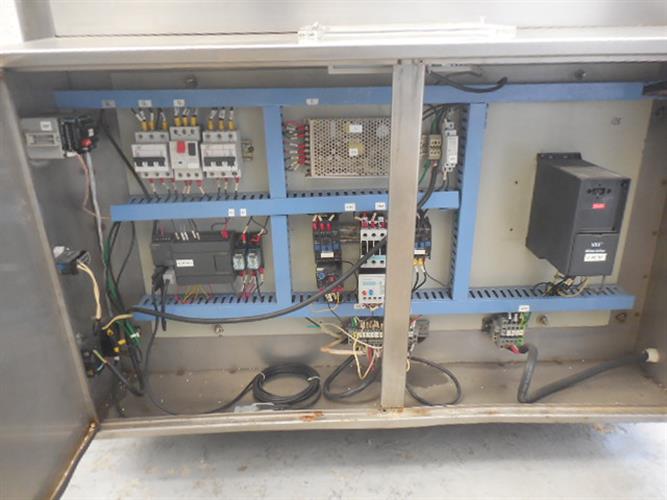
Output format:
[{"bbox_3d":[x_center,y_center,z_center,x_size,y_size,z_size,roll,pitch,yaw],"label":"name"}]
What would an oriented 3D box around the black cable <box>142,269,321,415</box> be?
[{"bbox_3d":[-0.179,0.136,0.844,0.307,0.268,0.120,-1,20,-2],"label":"black cable"}]

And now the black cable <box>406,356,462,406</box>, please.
[{"bbox_3d":[0.174,0.237,0.874,0.120,0.063,0.060,-1,20,-2],"label":"black cable"}]

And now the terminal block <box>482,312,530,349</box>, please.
[{"bbox_3d":[0.316,0.138,0.881,0.068,0.061,0.050,-1,20,-2],"label":"terminal block"}]

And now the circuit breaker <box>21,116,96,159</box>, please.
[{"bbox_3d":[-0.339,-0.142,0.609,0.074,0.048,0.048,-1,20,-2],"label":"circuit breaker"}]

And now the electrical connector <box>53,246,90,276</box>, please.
[{"bbox_3d":[-0.358,0.011,0.662,0.036,0.030,0.032,-1,20,-2],"label":"electrical connector"}]

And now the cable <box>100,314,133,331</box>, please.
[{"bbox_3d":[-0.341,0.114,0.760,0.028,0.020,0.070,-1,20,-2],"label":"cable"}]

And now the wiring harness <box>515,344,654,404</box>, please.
[{"bbox_3d":[0.477,0.218,0.893,0.294,0.082,0.085,-1,20,-2],"label":"wiring harness"}]

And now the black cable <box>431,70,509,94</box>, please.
[{"bbox_3d":[0.181,-0.222,0.640,0.114,0.027,0.030,-1,20,-2],"label":"black cable"}]

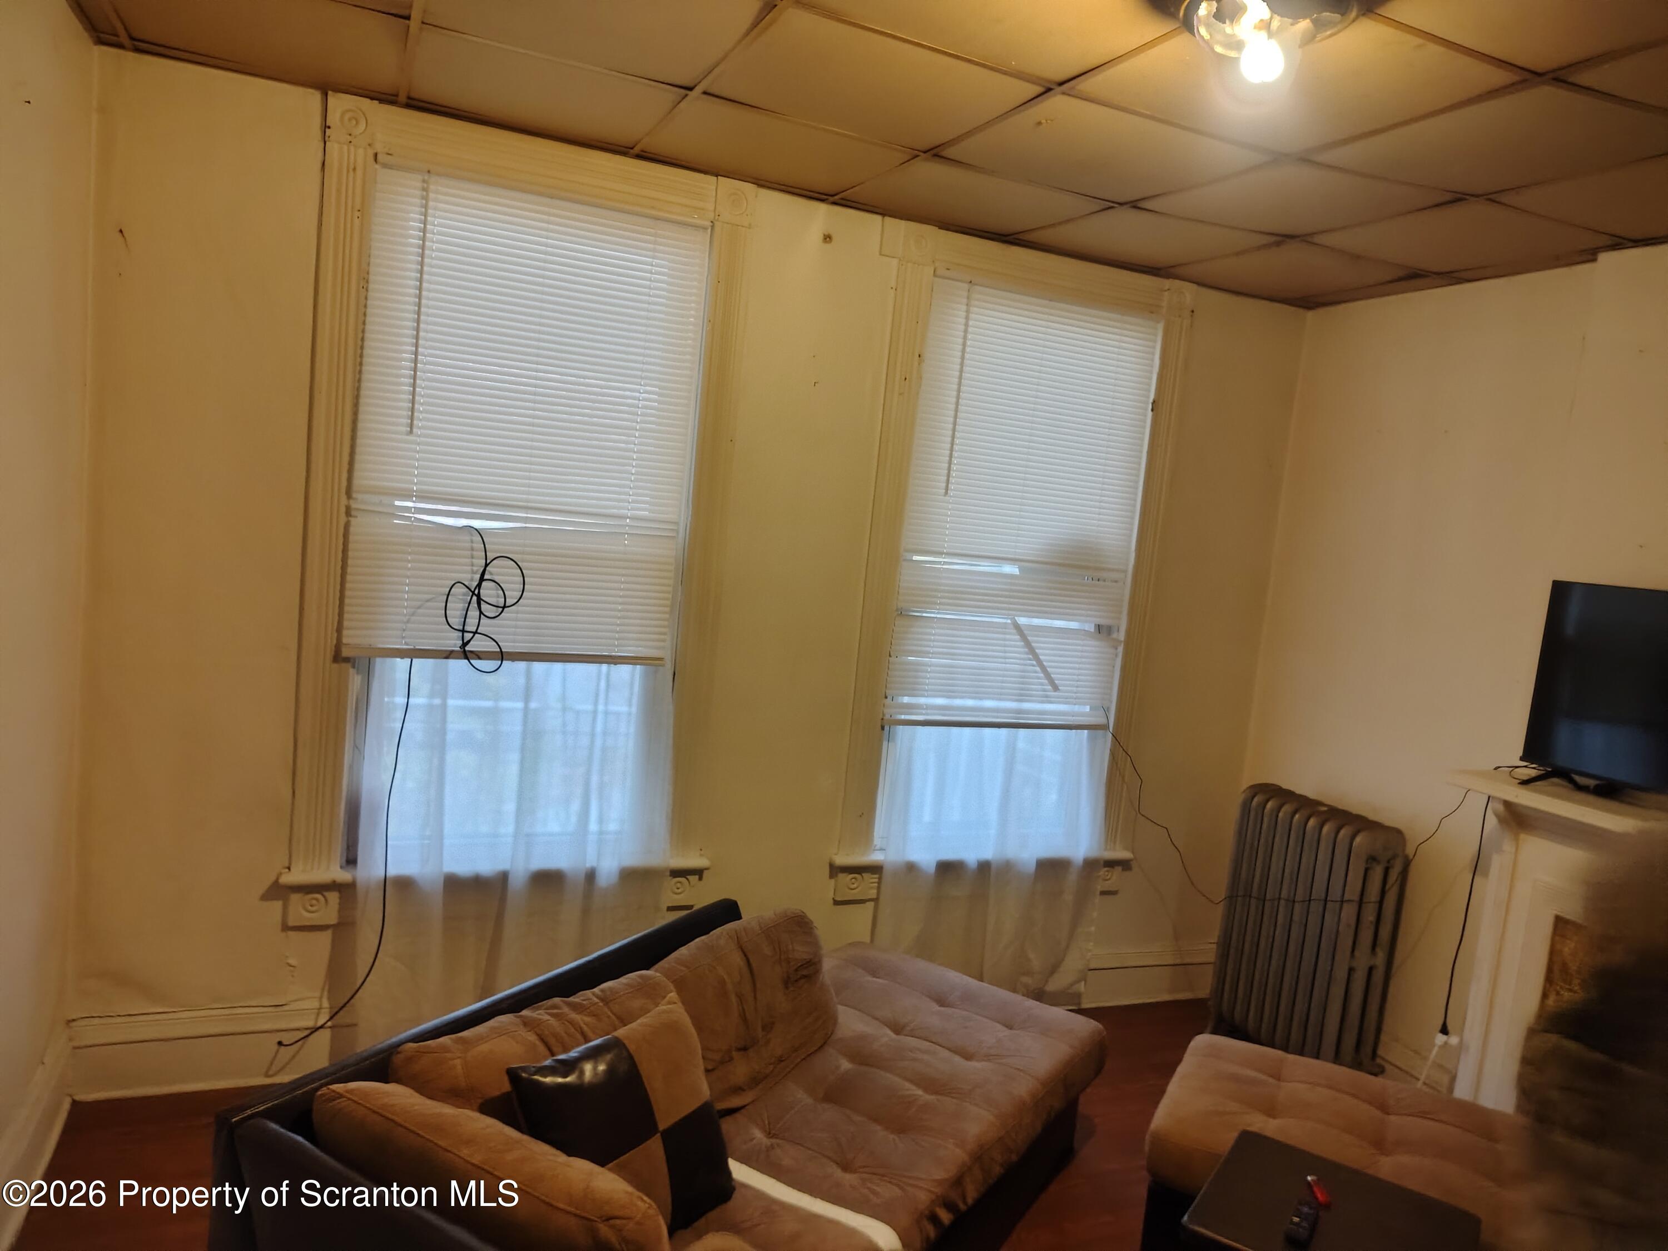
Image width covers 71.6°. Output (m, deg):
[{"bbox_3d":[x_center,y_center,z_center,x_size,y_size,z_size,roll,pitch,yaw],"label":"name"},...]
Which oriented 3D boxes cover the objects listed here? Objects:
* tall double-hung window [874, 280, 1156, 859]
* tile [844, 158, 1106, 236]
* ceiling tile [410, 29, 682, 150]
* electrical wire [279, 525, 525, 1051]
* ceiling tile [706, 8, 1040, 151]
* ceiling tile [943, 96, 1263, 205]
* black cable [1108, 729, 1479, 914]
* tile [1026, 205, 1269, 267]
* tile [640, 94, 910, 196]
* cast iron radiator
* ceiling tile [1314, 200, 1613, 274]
[{"bbox_3d":[0.633,-0.158,3.940,0.920,1.910,0.120,3,7,-24],"label":"tall double-hung window"},{"bbox_3d":[0.397,-1.219,3.317,0.600,0.018,0.600,3,7,-24],"label":"tile"},{"bbox_3d":[-0.717,-1.298,2.826,0.600,0.018,0.600,3,7,-24],"label":"ceiling tile"},{"bbox_3d":[-1.171,0.447,3.170,0.570,1.470,0.100,3,7,-24],"label":"electrical wire"},{"bbox_3d":[0.076,-1.176,2.523,0.600,0.018,0.600,3,7,-24],"label":"ceiling tile"},{"bbox_3d":[0.632,-1.127,2.769,0.600,0.018,0.600,3,7,-24],"label":"ceiling tile"},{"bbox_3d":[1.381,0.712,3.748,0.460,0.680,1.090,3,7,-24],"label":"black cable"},{"bbox_3d":[0.956,-1.192,3.561,0.600,0.018,0.600,3,7,-24],"label":"tile"},{"bbox_3d":[-0.160,-1.259,3.072,0.600,0.018,0.600,3,7,-24],"label":"tile"},{"bbox_3d":[1.597,1.050,3.958,0.200,0.910,0.560,3,7,-24],"label":"cast iron radiator"},{"bbox_3d":[1.751,-1.090,3.256,0.600,0.018,0.600,3,7,-24],"label":"ceiling tile"}]

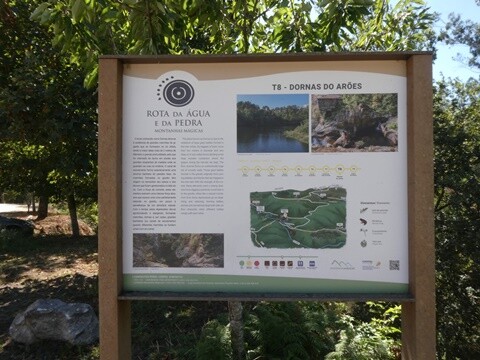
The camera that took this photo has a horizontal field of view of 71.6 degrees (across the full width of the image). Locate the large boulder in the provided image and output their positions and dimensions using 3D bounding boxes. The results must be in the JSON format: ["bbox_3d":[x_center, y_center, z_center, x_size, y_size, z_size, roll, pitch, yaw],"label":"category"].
[{"bbox_3d":[-1.870,1.430,3.420,0.830,0.380,0.570,0,-1,-9],"label":"large boulder"}]

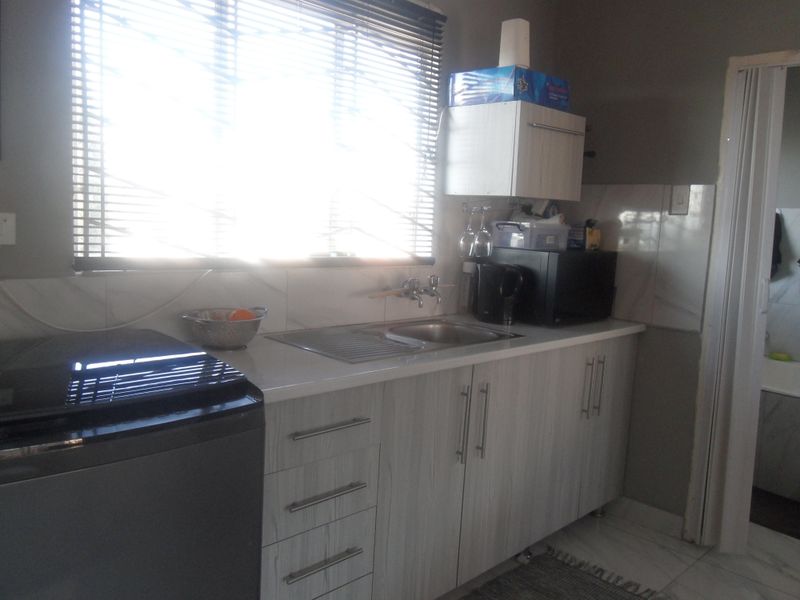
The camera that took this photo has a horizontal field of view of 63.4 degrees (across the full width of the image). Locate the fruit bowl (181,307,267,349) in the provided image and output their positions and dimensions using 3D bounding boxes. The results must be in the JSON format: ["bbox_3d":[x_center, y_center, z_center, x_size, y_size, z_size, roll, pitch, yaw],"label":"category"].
[{"bbox_3d":[-0.513,0.089,1.894,0.250,0.097,0.225,-4,10,-44],"label":"fruit bowl"}]

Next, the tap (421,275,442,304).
[{"bbox_3d":[0.132,-0.046,2.609,0.055,0.115,0.111,-4,10,-44],"label":"tap"}]

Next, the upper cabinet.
[{"bbox_3d":[0.489,-0.597,2.689,0.467,0.348,0.361,-4,10,-44],"label":"upper cabinet"}]

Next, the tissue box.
[{"bbox_3d":[0.452,-0.836,2.646,0.375,0.133,0.313,-4,10,-44],"label":"tissue box"}]

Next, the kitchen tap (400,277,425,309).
[{"bbox_3d":[0.052,-0.029,2.528,0.055,0.114,0.118,-4,10,-44],"label":"kitchen tap"}]

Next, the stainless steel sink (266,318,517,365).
[{"bbox_3d":[0.002,0.195,2.194,0.788,0.150,0.437,-4,10,-44],"label":"stainless steel sink"}]

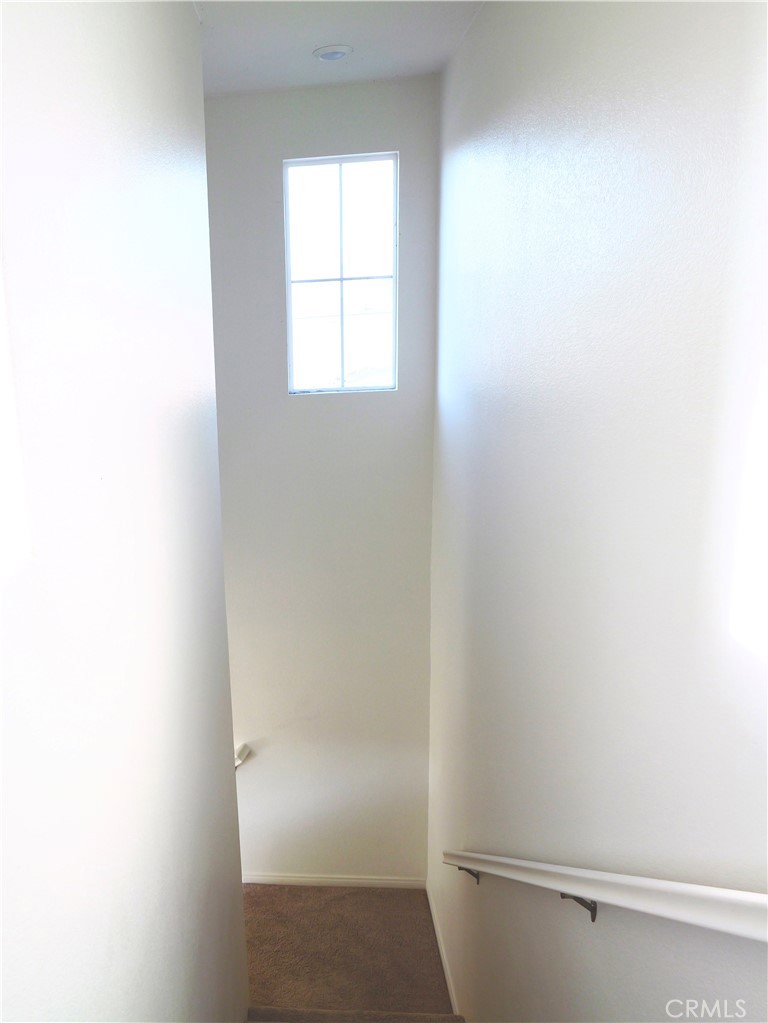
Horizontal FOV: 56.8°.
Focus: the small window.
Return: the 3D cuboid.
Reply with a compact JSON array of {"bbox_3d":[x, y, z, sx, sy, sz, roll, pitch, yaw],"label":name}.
[{"bbox_3d":[-0.220,-1.248,3.802,0.600,1.200,0.080,0,11,3],"label":"small window"}]

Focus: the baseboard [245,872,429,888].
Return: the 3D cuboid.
[{"bbox_3d":[-0.319,2.353,4.503,1.190,0.072,0.018,0,11,3],"label":"baseboard"}]

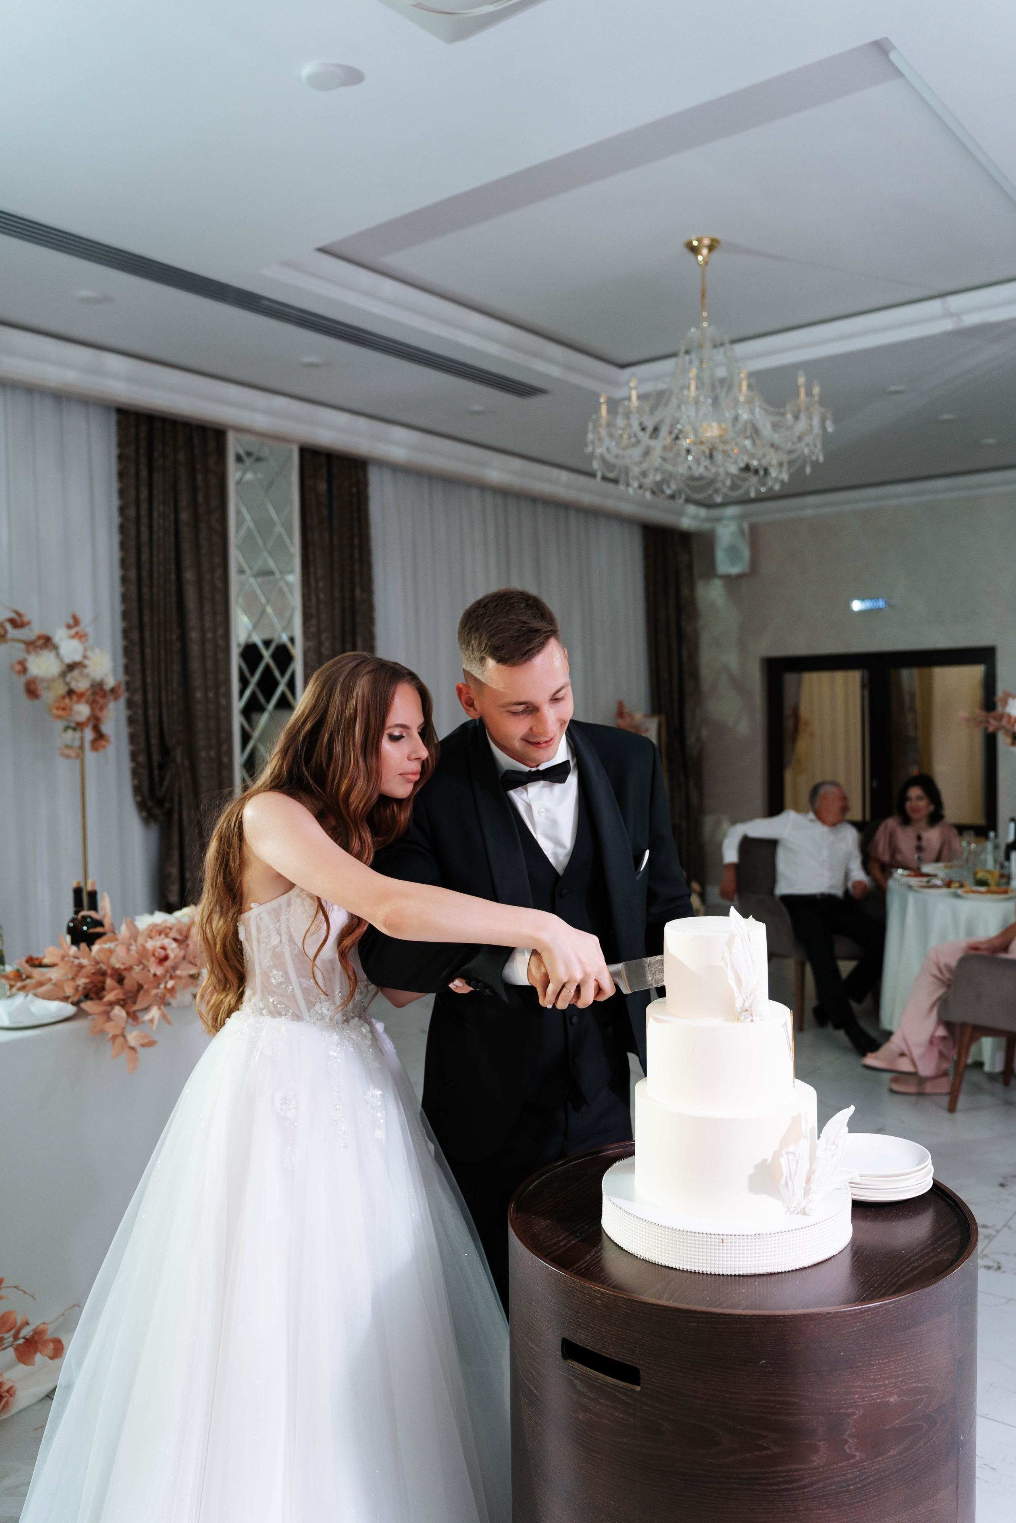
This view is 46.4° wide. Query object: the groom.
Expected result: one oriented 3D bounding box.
[{"bbox_3d":[0.045,0.613,2.040,0.600,1.790,0.480,-2,3,-19],"label":"groom"}]

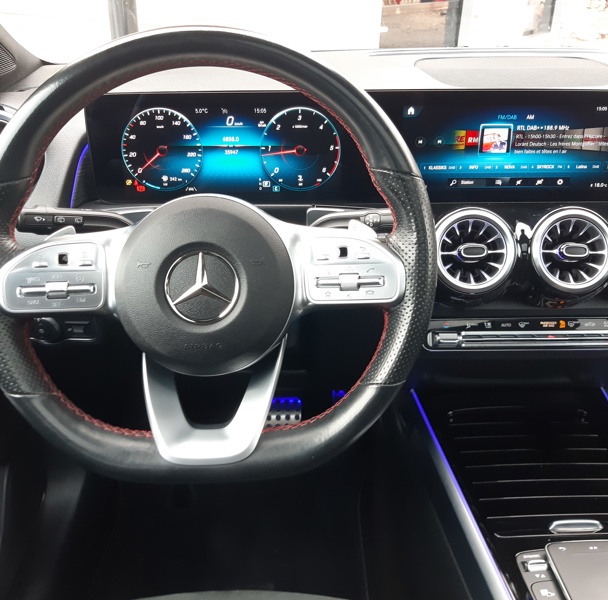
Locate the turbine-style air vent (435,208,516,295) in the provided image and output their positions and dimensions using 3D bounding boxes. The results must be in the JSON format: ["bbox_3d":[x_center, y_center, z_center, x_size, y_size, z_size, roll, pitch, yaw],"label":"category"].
[{"bbox_3d":[0.188,-0.058,0.687,0.096,0.096,0.040,0,10,0],"label":"turbine-style air vent"}]

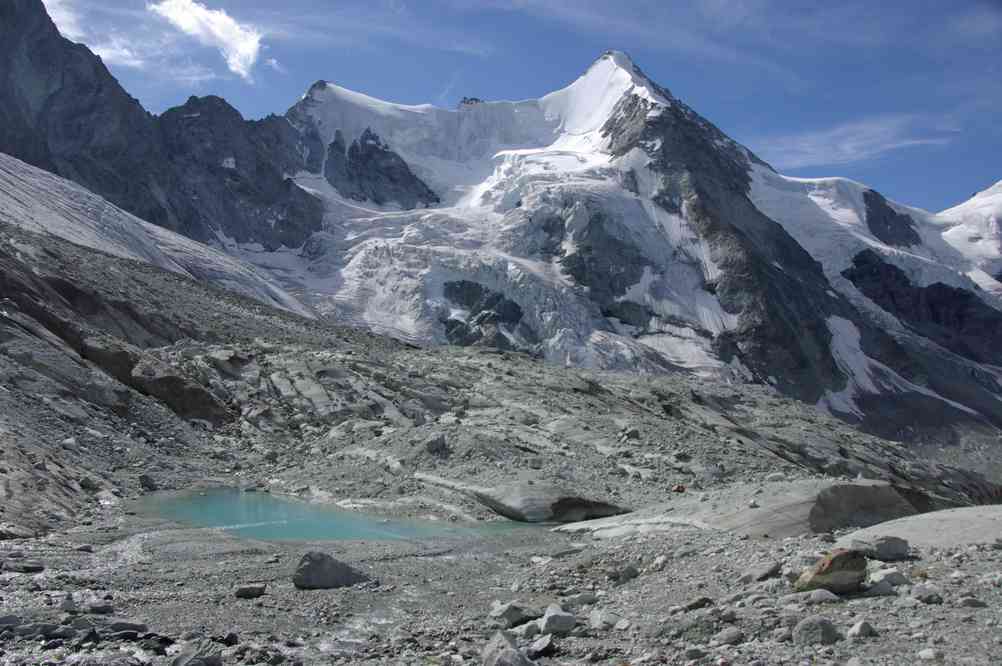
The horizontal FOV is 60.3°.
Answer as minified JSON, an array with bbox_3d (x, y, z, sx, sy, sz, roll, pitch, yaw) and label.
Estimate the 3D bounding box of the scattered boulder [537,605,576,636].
[{"bbox_3d":[0.837,4.336,13.000,0.603,0.434,0.513,0,-5,4],"label":"scattered boulder"}]

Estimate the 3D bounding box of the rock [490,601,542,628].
[{"bbox_3d":[0.241,4.376,13.400,0.808,0.370,0.606,0,-5,1],"label":"rock"}]

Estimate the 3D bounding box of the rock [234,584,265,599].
[{"bbox_3d":[-4.882,5.038,16.800,0.624,0.246,0.405,1,-5,-16],"label":"rock"}]

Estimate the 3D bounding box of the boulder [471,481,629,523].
[{"bbox_3d":[1.604,5.571,28.500,5.224,1.319,2.873,0,-5,3],"label":"boulder"}]

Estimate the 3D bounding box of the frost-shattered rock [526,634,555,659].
[{"bbox_3d":[0.550,4.364,12.000,0.390,0.284,0.331,0,-5,3],"label":"frost-shattered rock"}]

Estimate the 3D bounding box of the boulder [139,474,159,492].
[{"bbox_3d":[-15.539,6.635,38.000,0.882,0.794,0.749,2,-5,-22],"label":"boulder"}]

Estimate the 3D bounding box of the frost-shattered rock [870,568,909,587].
[{"bbox_3d":[6.986,4.396,15.500,0.683,0.291,0.512,-2,-5,24],"label":"frost-shattered rock"}]

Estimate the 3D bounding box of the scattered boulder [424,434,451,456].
[{"bbox_3d":[-2.947,5.174,40.000,1.206,1.114,1.026,0,-5,-4],"label":"scattered boulder"}]

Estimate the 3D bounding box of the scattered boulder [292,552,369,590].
[{"bbox_3d":[-3.521,4.925,17.800,1.569,0.745,1.099,1,-5,-11],"label":"scattered boulder"}]

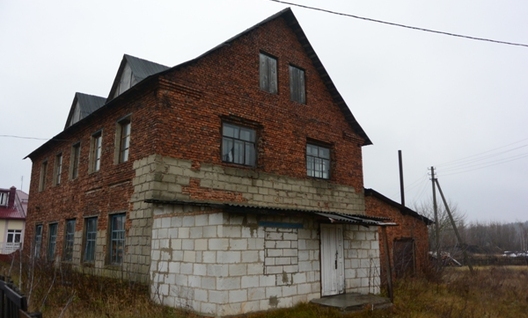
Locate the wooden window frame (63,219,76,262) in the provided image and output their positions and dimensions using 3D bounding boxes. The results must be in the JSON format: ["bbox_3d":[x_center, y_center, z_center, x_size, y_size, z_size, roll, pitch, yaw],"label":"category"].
[{"bbox_3d":[-7.940,3.309,16.161,0.150,1.699,1.292,11,-17,-42],"label":"wooden window frame"}]

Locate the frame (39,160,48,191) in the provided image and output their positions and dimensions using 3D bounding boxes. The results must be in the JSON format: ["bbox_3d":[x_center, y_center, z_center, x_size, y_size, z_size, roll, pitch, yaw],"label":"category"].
[{"bbox_3d":[-11.190,0.837,20.112,0.150,1.572,1.012,11,-17,-42],"label":"frame"}]

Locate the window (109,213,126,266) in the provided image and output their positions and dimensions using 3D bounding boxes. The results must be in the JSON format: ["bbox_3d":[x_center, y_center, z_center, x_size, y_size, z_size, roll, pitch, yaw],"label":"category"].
[{"bbox_3d":[-4.777,2.602,12.915,0.150,1.649,1.141,11,-17,-42],"label":"window"}]

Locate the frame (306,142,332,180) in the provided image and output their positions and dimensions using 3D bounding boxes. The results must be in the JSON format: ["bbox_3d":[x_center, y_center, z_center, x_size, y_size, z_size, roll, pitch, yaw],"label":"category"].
[{"bbox_3d":[2.412,0.138,17.241,1.627,1.451,0.150,11,-17,-42],"label":"frame"}]

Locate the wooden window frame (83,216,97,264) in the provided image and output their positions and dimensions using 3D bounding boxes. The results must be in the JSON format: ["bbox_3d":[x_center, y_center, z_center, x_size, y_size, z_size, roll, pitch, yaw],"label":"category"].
[{"bbox_3d":[-6.398,2.974,14.577,0.150,1.650,1.257,11,-17,-42],"label":"wooden window frame"}]

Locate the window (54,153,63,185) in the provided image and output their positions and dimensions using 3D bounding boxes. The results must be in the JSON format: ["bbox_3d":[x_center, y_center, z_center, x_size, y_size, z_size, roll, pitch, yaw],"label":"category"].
[{"bbox_3d":[-9.640,0.490,18.565,0.150,1.563,0.899,11,-17,-42],"label":"window"}]

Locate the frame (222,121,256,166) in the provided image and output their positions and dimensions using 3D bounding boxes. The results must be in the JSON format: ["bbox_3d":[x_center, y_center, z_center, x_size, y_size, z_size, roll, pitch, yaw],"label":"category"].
[{"bbox_3d":[-0.840,-0.482,14.235,1.649,1.471,0.150,11,-17,-42],"label":"frame"}]

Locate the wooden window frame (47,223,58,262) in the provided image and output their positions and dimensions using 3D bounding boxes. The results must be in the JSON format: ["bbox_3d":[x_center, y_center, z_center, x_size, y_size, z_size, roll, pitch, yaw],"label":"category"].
[{"bbox_3d":[-9.452,3.705,17.700,0.150,1.649,1.249,11,-17,-42],"label":"wooden window frame"}]

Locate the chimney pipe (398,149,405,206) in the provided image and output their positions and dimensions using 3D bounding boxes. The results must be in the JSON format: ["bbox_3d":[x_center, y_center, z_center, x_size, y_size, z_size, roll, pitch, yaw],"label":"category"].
[{"bbox_3d":[8.148,1.125,23.421,0.190,3.425,0.190,11,-17,-42],"label":"chimney pipe"}]

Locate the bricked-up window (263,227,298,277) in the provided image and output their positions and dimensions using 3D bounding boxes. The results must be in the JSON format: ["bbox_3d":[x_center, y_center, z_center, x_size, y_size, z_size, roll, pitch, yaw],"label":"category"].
[{"bbox_3d":[0.417,2.357,10.181,1.253,1.120,0.180,11,-17,-42],"label":"bricked-up window"}]

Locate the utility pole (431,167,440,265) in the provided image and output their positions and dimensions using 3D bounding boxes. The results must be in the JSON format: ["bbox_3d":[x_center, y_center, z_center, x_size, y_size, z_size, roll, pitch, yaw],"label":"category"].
[{"bbox_3d":[12.871,4.209,29.650,0.280,7.280,0.280,-5,-13,23],"label":"utility pole"}]

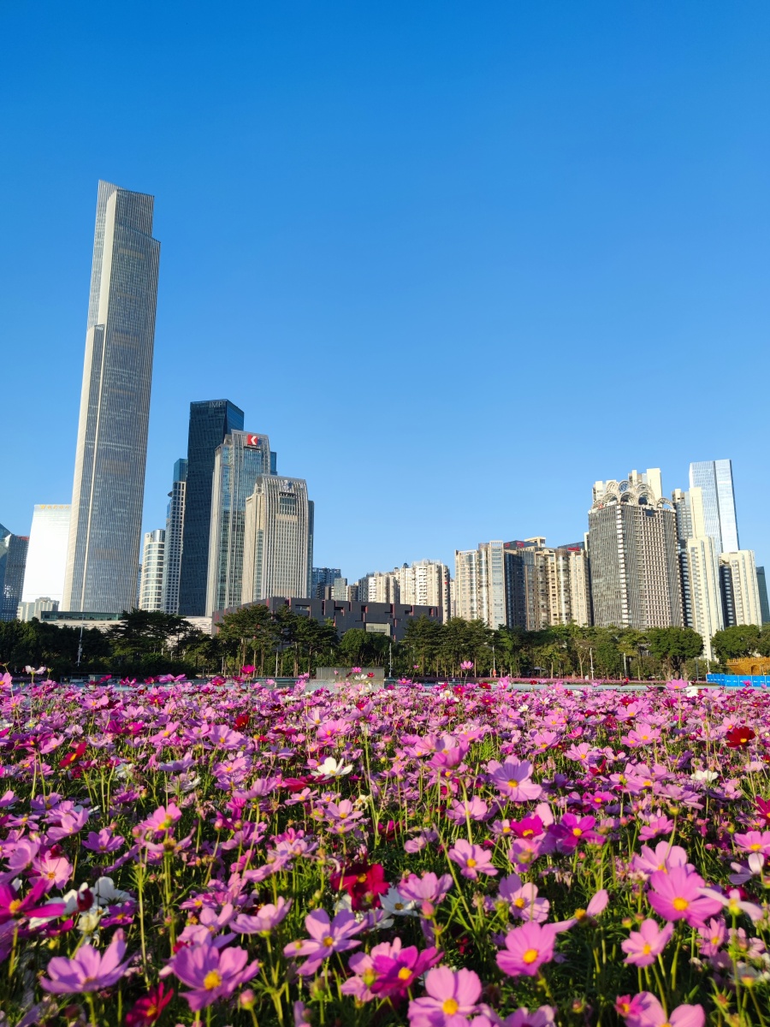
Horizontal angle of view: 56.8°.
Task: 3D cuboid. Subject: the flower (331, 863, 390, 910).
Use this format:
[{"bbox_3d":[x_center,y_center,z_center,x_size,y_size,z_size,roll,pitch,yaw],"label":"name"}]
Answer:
[{"bbox_3d":[-0.031,0.472,0.900,0.073,0.024,0.064,0,31,-2],"label":"flower"}]

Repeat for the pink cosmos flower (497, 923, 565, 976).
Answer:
[{"bbox_3d":[0.153,0.465,0.760,0.070,0.026,0.070,4,27,11],"label":"pink cosmos flower"}]

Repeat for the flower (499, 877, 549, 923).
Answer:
[{"bbox_3d":[0.184,0.510,0.940,0.068,0.025,0.068,8,24,12],"label":"flower"}]

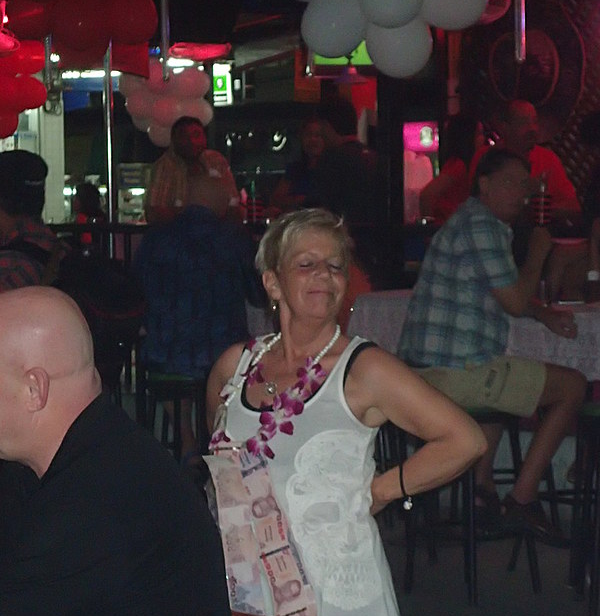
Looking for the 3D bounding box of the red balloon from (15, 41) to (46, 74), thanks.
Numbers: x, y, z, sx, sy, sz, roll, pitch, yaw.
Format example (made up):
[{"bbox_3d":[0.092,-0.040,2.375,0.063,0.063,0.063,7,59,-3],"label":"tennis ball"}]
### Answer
[{"bbox_3d":[-1.990,-1.843,17.000,0.270,0.265,0.270,-1,4,0],"label":"red balloon"}]

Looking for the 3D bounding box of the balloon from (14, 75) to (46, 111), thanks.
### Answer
[{"bbox_3d":[-1.990,-1.585,17.000,0.270,0.265,0.270,-1,4,0],"label":"balloon"}]

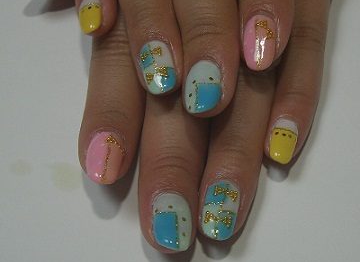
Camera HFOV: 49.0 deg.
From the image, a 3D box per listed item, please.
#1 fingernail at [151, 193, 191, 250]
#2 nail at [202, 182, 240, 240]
[{"bbox_3d":[-0.002,0.027,0.116,0.011,0.003,0.017,-2,71,-9],"label":"fingernail"},{"bbox_3d":[0.012,0.024,0.117,0.011,0.003,0.017,9,73,15],"label":"nail"}]

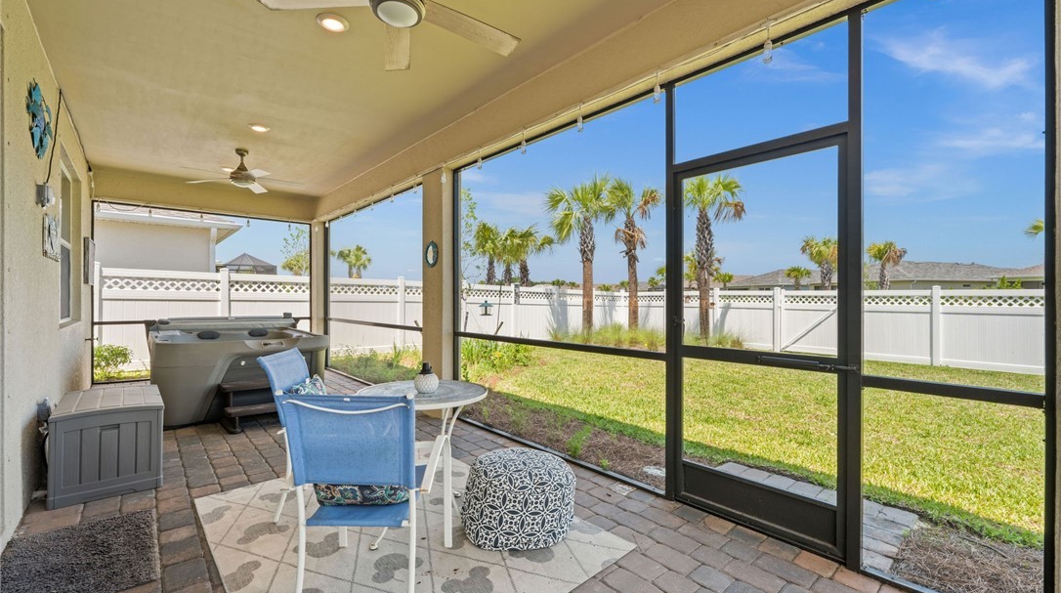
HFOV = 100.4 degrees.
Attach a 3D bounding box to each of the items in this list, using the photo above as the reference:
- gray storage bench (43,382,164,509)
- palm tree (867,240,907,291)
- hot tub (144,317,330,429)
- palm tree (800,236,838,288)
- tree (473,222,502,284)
[{"bbox_3d":[-2.940,0.985,3.120,0.540,0.550,0.940,0,0,-41],"label":"gray storage bench"},{"bbox_3d":[17.681,-0.500,22.002,2.100,4.545,2.100,0,0,39],"label":"palm tree"},{"bbox_3d":[-3.596,0.803,5.454,1.670,1.000,1.980,0,0,-41],"label":"hot tub"},{"bbox_3d":[13.710,-0.544,20.502,2.300,4.623,2.300,0,0,34],"label":"palm tree"},{"bbox_3d":[-2.020,-0.949,21.000,1.500,5.159,1.500,0,0,0],"label":"tree"}]

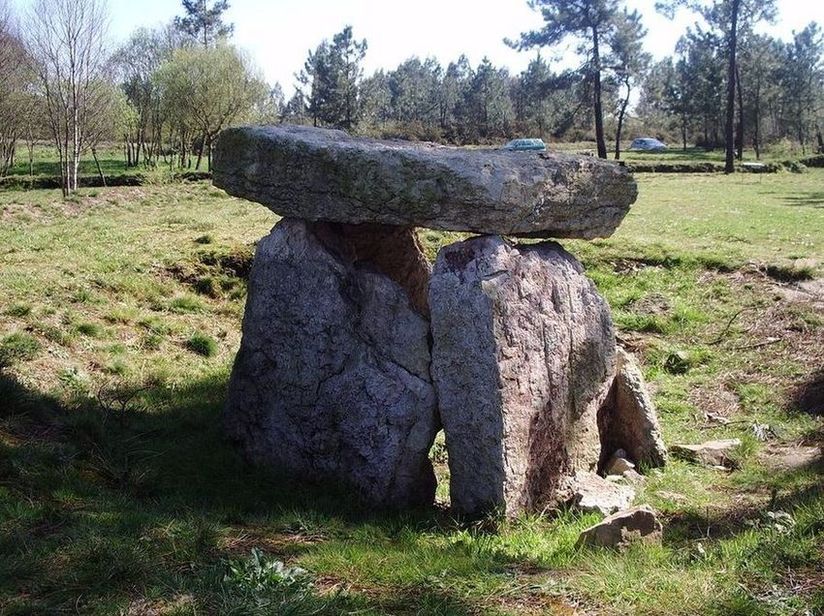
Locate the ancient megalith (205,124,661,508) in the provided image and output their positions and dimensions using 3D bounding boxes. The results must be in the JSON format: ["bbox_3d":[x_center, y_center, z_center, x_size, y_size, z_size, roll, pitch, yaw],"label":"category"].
[{"bbox_3d":[0.190,-0.060,5.980,2.600,2.080,1.900,0,10,0],"label":"ancient megalith"}]

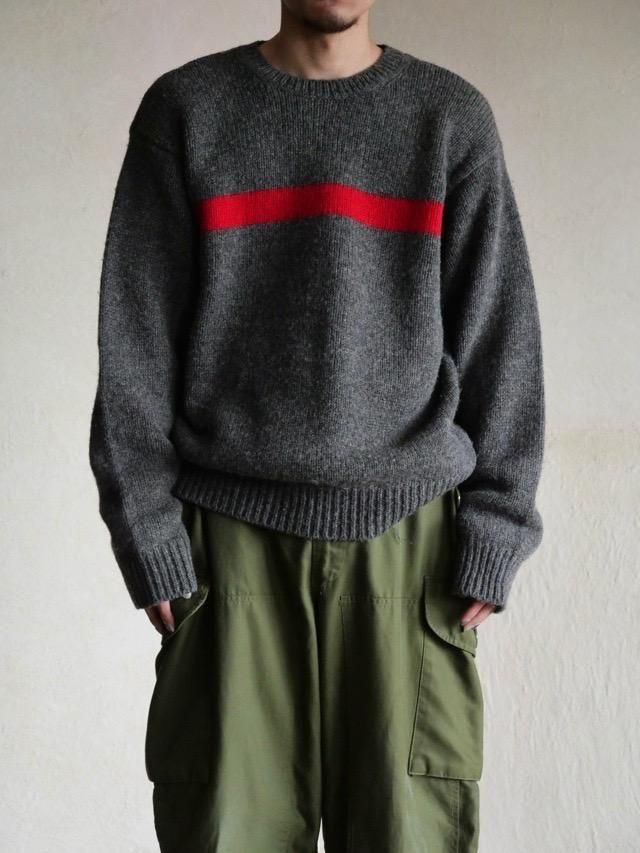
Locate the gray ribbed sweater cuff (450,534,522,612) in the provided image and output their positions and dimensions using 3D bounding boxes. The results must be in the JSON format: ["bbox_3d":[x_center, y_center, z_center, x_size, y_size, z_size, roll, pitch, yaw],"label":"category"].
[{"bbox_3d":[0.227,0.200,3.360,0.082,0.075,0.090,14,-12,0],"label":"gray ribbed sweater cuff"}]

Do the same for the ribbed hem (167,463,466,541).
[{"bbox_3d":[-0.005,0.099,3.260,0.370,0.095,0.250,0,2,-2],"label":"ribbed hem"}]

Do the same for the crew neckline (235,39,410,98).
[{"bbox_3d":[0.003,-0.478,3.280,0.225,0.085,0.180,0,2,-2],"label":"crew neckline"}]

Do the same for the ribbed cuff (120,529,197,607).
[{"bbox_3d":[-0.210,0.187,3.230,0.083,0.080,0.085,-15,-10,-6],"label":"ribbed cuff"}]

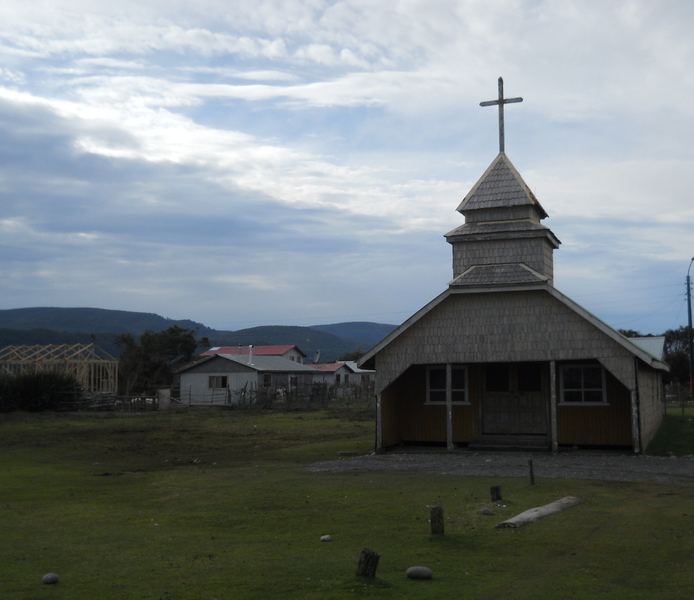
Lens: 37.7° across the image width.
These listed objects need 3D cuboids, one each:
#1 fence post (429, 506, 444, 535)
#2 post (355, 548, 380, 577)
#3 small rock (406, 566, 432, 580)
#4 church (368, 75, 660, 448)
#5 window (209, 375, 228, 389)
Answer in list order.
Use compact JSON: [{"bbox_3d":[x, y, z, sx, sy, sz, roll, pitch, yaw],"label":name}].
[{"bbox_3d":[1.040,2.548,11.820,0.150,0.330,0.150,-1,-5,0],"label":"fence post"},{"bbox_3d":[0.201,2.404,9.328,0.160,0.250,0.150,14,-4,1],"label":"post"},{"bbox_3d":[0.648,2.444,9.178,0.235,0.120,0.170,-1,-5,0],"label":"small rock"},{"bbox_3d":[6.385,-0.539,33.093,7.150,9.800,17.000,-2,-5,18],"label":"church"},{"bbox_3d":[-9.678,6.091,76.000,1.600,1.080,0.120,-2,-5,20],"label":"window"}]

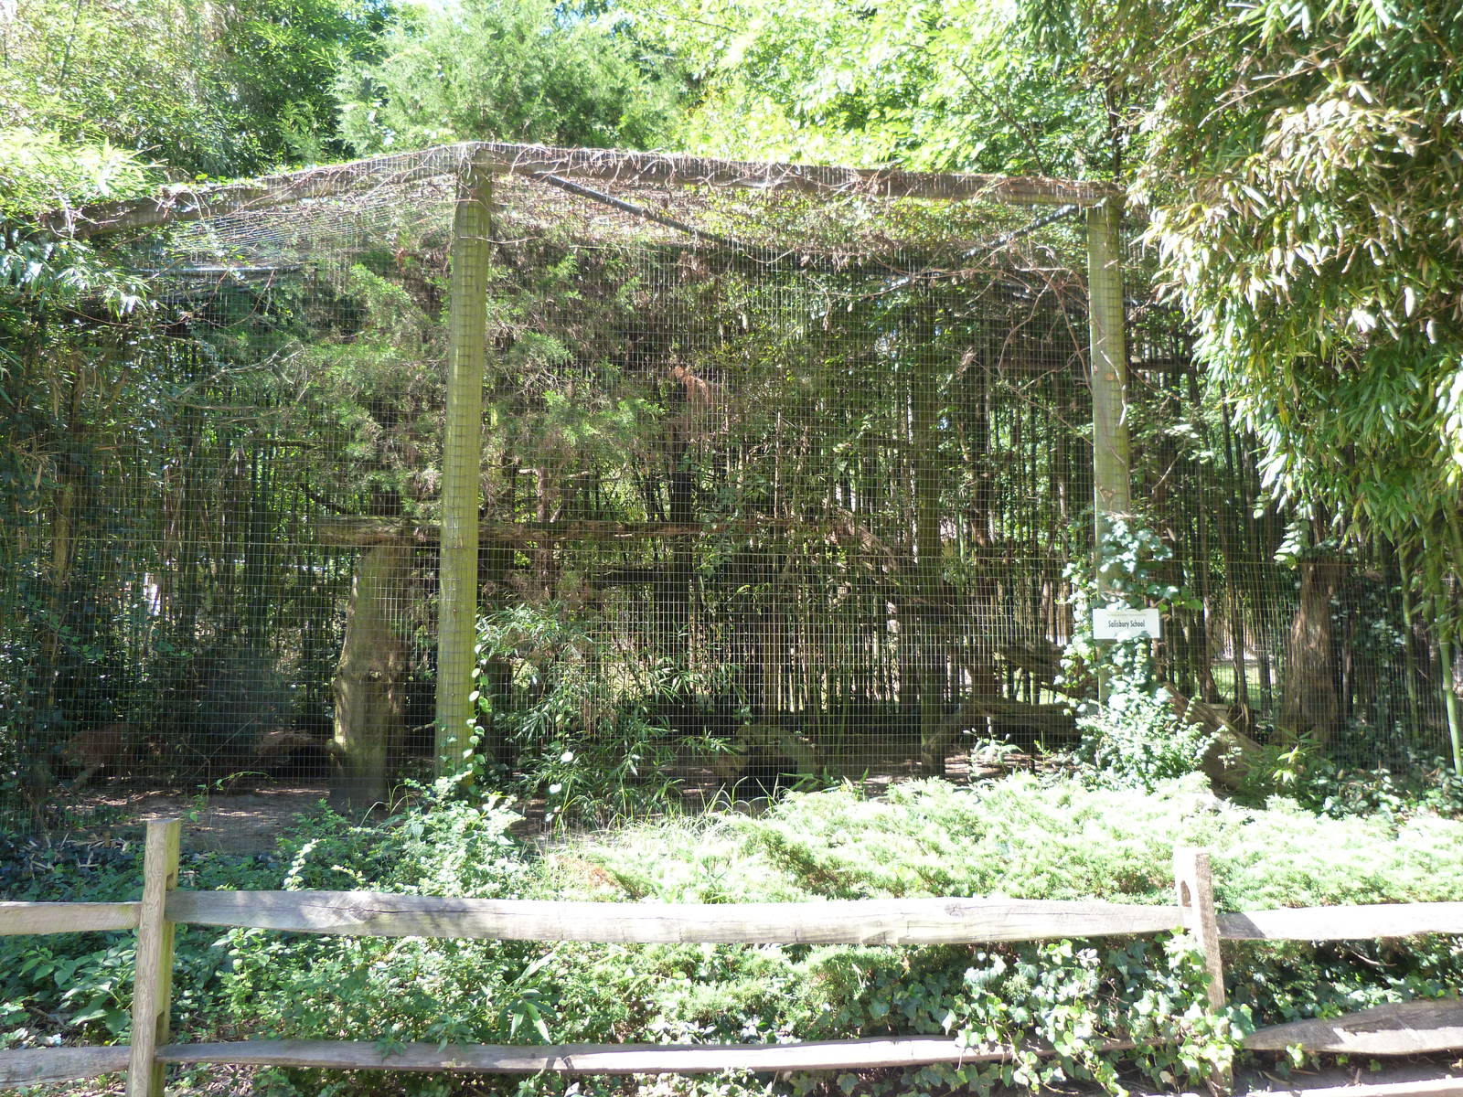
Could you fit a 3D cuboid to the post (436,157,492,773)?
[{"bbox_3d":[-1.347,-0.350,5.305,0.180,3.280,0.180,1,-6,-6],"label":"post"}]

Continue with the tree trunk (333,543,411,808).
[{"bbox_3d":[-2.100,0.741,6.200,0.410,1.520,0.400,1,-6,-6],"label":"tree trunk"}]

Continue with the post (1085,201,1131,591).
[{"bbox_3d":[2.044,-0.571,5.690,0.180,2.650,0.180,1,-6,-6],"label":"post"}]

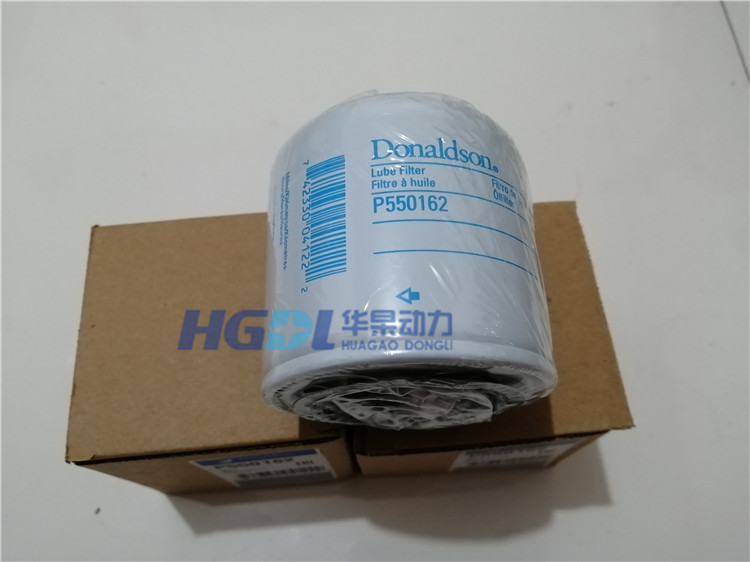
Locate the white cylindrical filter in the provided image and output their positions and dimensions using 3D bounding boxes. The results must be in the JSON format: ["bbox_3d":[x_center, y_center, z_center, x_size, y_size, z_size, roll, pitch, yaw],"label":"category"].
[{"bbox_3d":[0.010,-0.003,0.197,0.093,0.093,0.092,2,66,-9],"label":"white cylindrical filter"}]

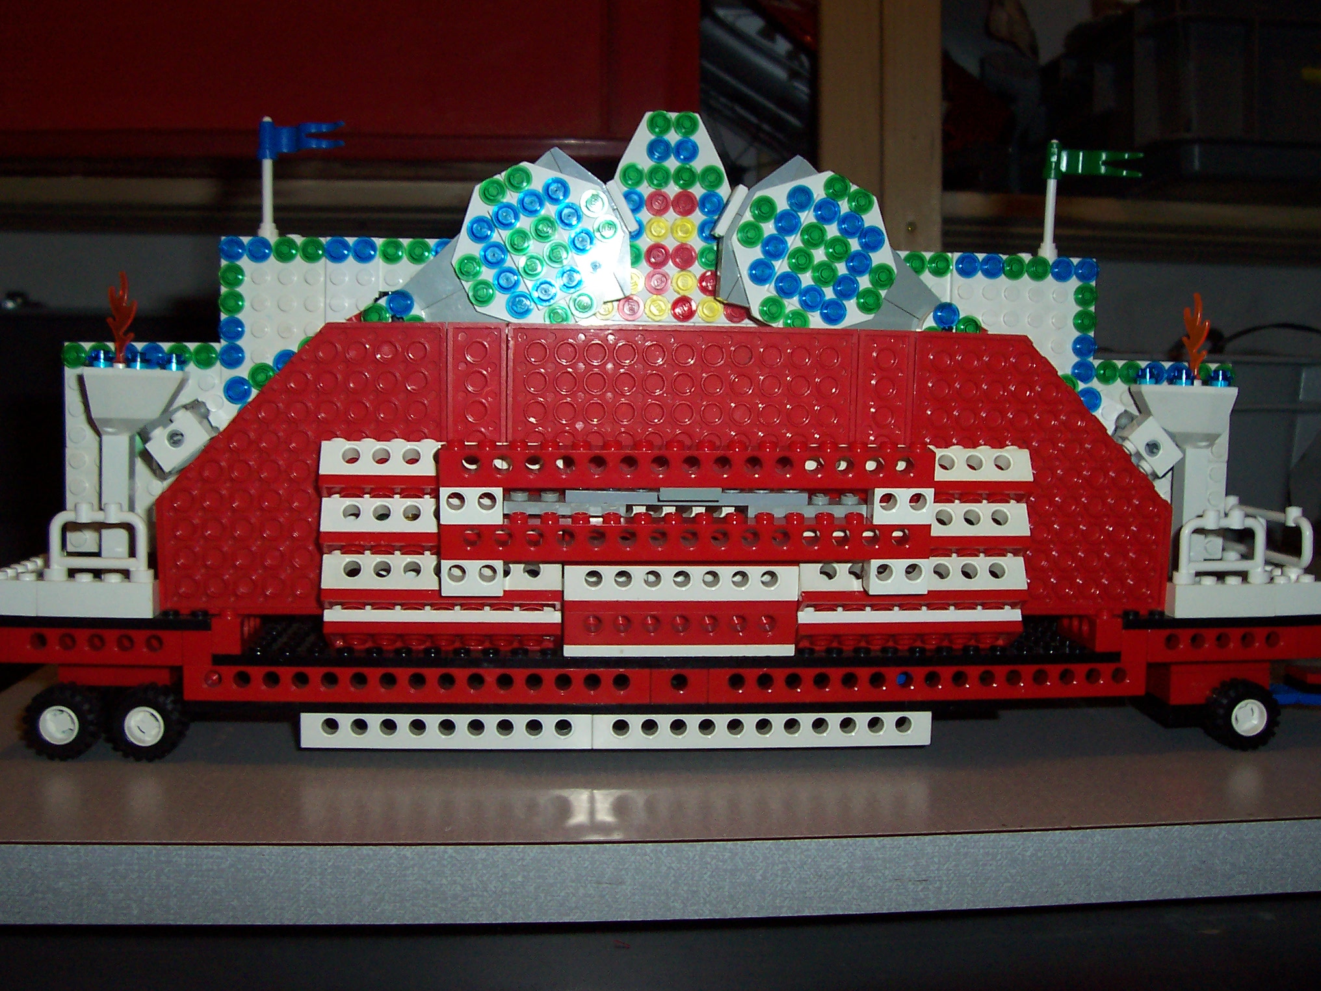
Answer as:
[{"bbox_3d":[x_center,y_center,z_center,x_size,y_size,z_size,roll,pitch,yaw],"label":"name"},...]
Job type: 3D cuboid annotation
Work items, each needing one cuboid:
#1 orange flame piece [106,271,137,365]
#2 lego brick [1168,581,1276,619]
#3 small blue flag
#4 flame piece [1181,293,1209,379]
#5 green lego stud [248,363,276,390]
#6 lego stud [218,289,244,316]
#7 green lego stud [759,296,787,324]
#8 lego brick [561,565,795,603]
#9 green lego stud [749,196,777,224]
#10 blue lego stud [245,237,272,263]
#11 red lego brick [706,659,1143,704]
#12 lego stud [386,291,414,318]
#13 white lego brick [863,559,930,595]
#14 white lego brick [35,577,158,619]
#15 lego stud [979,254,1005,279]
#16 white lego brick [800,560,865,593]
[{"bbox_3d":[-0.154,-0.050,0.403,0.009,0.028,0.004,1,4,-5],"label":"orange flame piece"},{"bbox_3d":[0.162,0.031,0.409,0.032,0.010,0.008,0,4,-5],"label":"lego brick"},{"bbox_3d":[-0.107,-0.107,0.421,0.033,0.012,0.006,4,7,25],"label":"small blue flag"},{"bbox_3d":[0.159,-0.047,0.420,0.009,0.027,0.004,0,6,-5],"label":"flame piece"},{"bbox_3d":[-0.111,-0.033,0.393,0.008,0.008,0.005,0,5,-5],"label":"green lego stud"},{"bbox_3d":[-0.128,-0.057,0.422,0.008,0.008,0.005,0,5,-5],"label":"lego stud"},{"bbox_3d":[0.033,-0.054,0.411,0.008,0.008,0.005,0,4,-5],"label":"green lego stud"},{"bbox_3d":[0.006,0.023,0.387,0.064,0.011,0.008,0,6,-5],"label":"lego brick"},{"bbox_3d":[0.030,-0.083,0.409,0.008,0.008,0.005,0,4,-5],"label":"green lego stud"},{"bbox_3d":[-0.120,-0.073,0.422,0.008,0.008,0.005,1,4,-5],"label":"blue lego stud"},{"bbox_3d":[0.076,0.052,0.402,0.128,0.011,0.008,1,4,-5],"label":"red lego brick"},{"bbox_3d":[-0.074,-0.055,0.403,0.008,0.008,0.005,0,7,-8],"label":"lego stud"},{"bbox_3d":[0.063,0.020,0.377,0.016,0.010,0.008,0,14,-5],"label":"white lego brick"},{"bbox_3d":[-0.152,0.027,0.382,0.032,0.010,0.008,0,4,-5],"label":"white lego brick"},{"bbox_3d":[0.103,-0.071,0.439,0.008,0.008,0.005,0,6,-5],"label":"lego stud"},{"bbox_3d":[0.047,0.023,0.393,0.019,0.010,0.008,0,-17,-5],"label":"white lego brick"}]

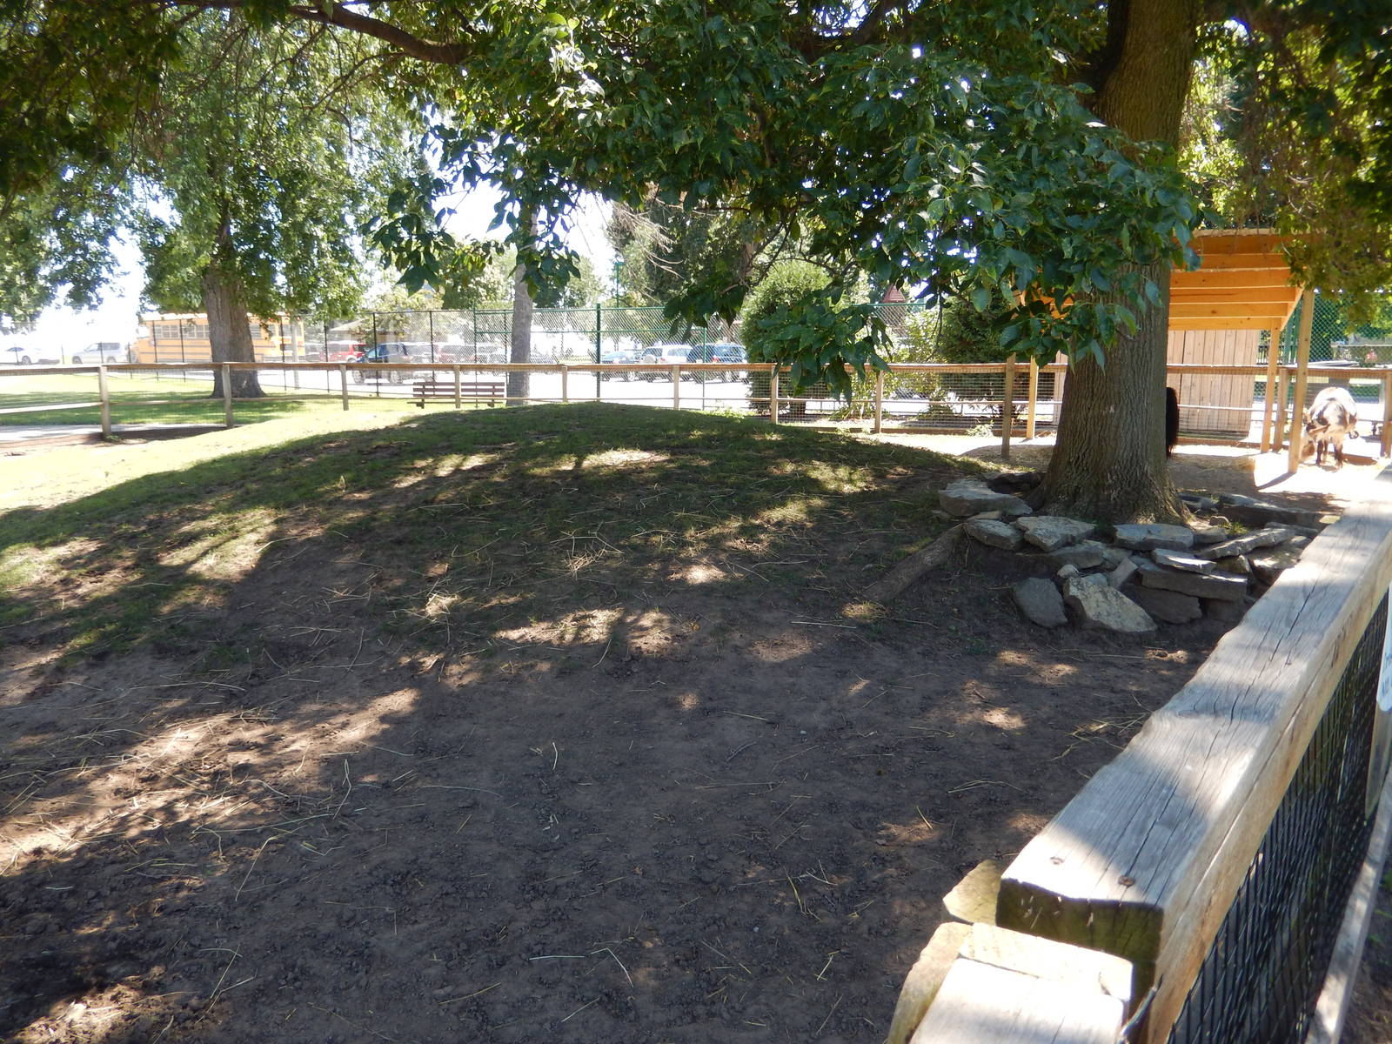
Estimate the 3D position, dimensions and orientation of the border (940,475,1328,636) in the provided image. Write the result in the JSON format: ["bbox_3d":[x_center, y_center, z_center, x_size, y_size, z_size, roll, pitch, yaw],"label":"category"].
[{"bbox_3d":[2.780,0.090,6.513,2.450,0.600,2.600,3,10,15],"label":"border"}]

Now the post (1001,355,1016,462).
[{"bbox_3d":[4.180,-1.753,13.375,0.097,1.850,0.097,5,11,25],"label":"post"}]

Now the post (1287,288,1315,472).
[{"bbox_3d":[7.263,-1.739,12.044,0.097,2.280,0.097,5,11,25],"label":"post"}]

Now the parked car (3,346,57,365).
[{"bbox_3d":[-49.192,-12.208,74.000,4.600,1.480,1.820,4,11,21],"label":"parked car"}]

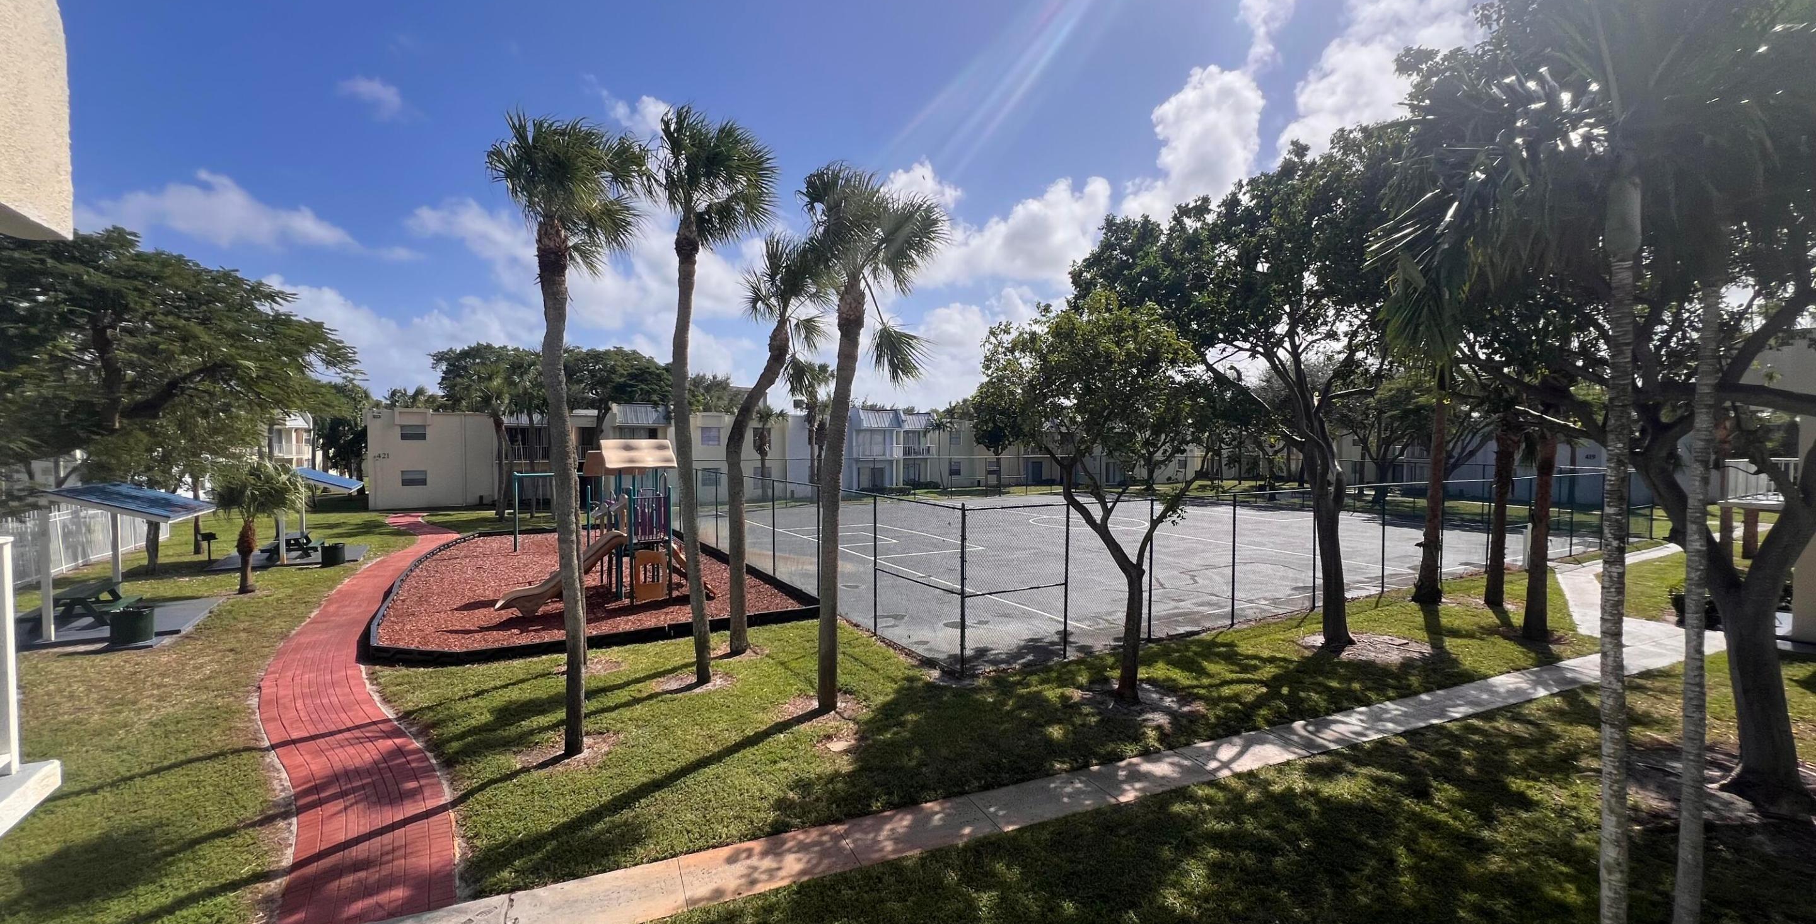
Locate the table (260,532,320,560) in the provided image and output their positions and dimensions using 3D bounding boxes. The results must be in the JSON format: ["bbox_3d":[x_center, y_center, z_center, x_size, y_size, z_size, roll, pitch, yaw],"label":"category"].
[{"bbox_3d":[-22.949,3.204,25.609,1.600,0.760,2.150,-1,2,-29],"label":"table"}]

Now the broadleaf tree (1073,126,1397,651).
[{"bbox_3d":[6.878,-1.308,14.313,6.300,10.400,6.000,1,2,26],"label":"broadleaf tree"}]

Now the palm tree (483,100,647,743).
[{"bbox_3d":[-4.628,-0.288,9.227,2.150,8.600,2.150,-1,2,-27],"label":"palm tree"}]

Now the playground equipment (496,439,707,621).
[{"bbox_3d":[-8.767,1.597,19.557,5.400,4.300,4.700,-1,2,-29],"label":"playground equipment"}]

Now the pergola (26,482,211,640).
[{"bbox_3d":[-19.527,2.193,16.258,4.000,3.260,3.900,-1,2,-29],"label":"pergola"}]

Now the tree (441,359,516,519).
[{"bbox_3d":[-24.199,-1.196,38.502,3.600,8.900,3.300,-1,2,-32],"label":"tree"}]

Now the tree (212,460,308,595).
[{"bbox_3d":[-18.418,1.844,19.404,2.000,3.800,2.000,-1,2,-44],"label":"tree"}]

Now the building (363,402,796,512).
[{"bbox_3d":[-23.367,-0.444,50.258,26.300,6.800,12.500,-1,2,-29],"label":"building"}]

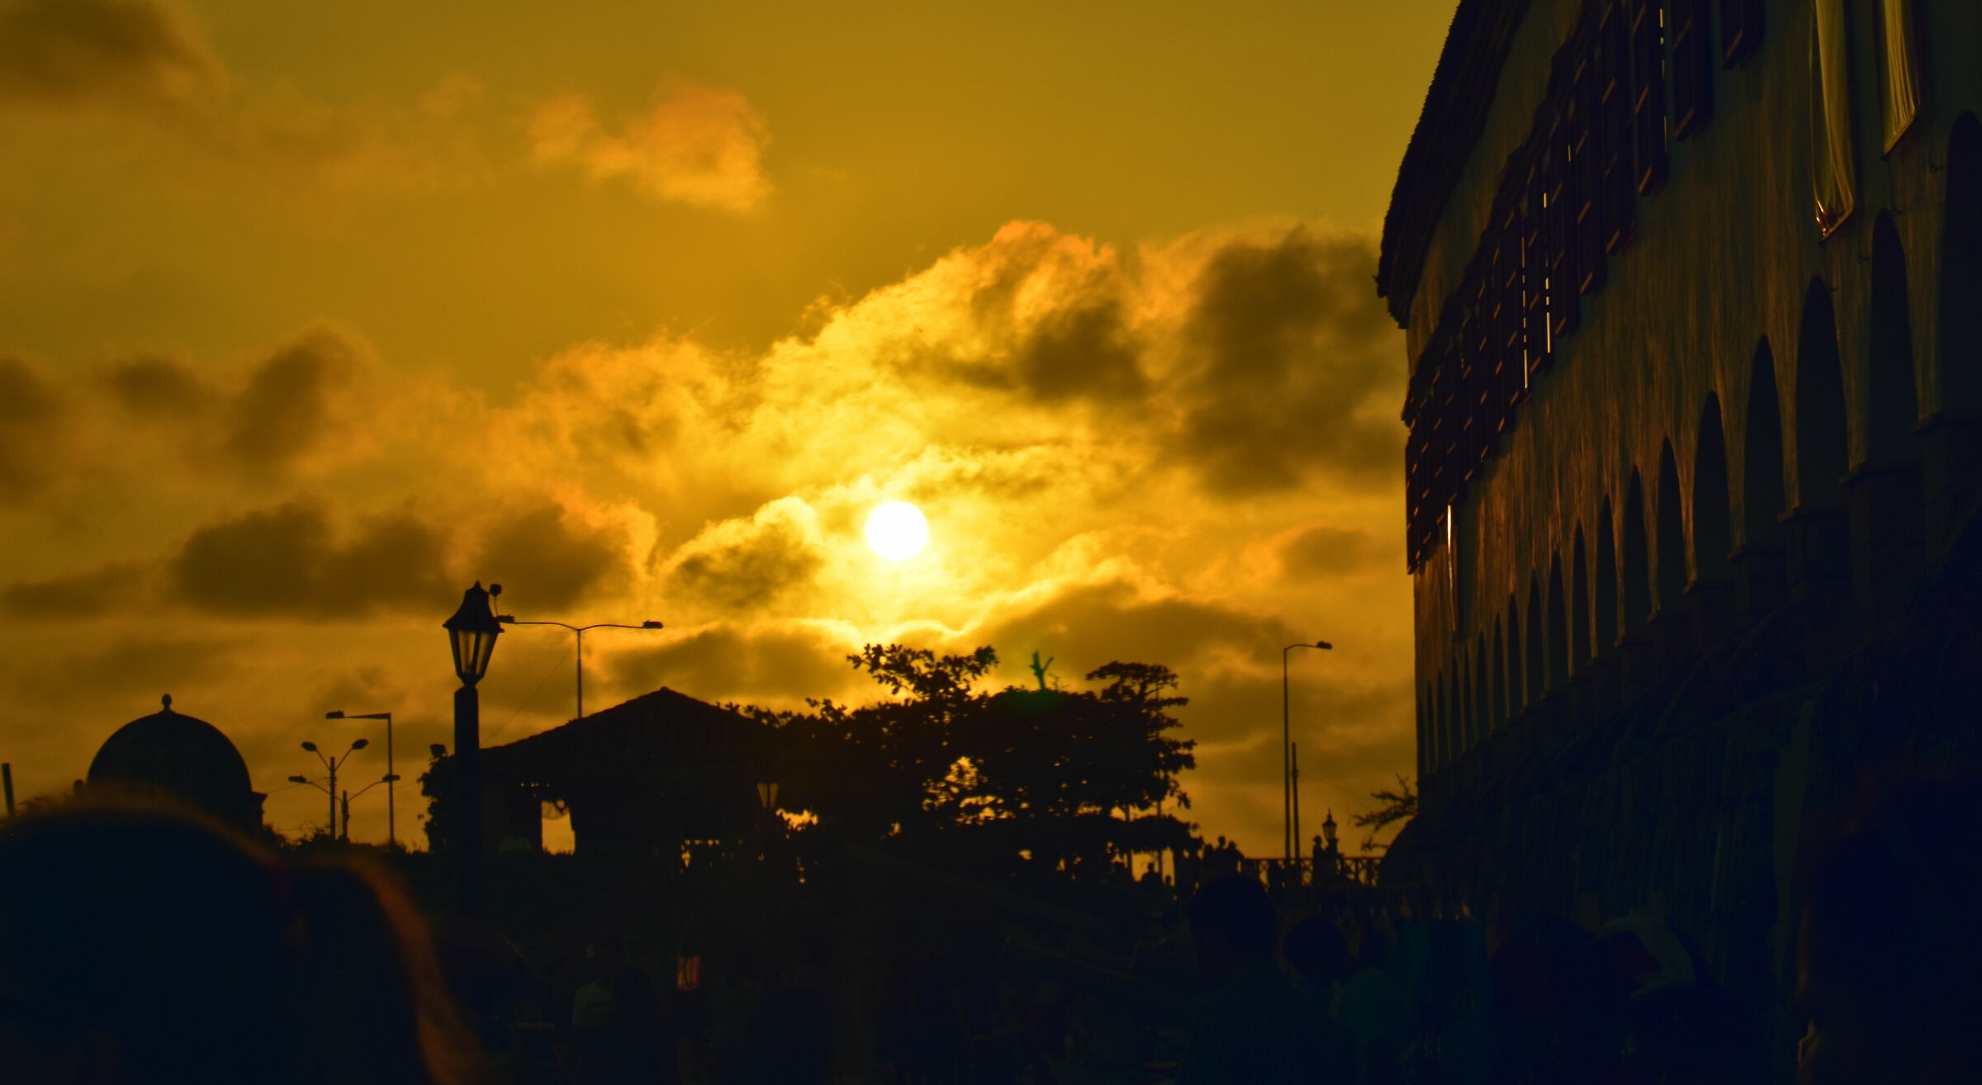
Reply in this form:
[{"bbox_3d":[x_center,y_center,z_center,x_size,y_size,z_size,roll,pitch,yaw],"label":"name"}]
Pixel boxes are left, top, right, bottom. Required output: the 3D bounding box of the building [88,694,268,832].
[{"bbox_3d":[-17.208,5.798,121.819,3.800,5.200,3.800,-1,-4,0],"label":"building"}]

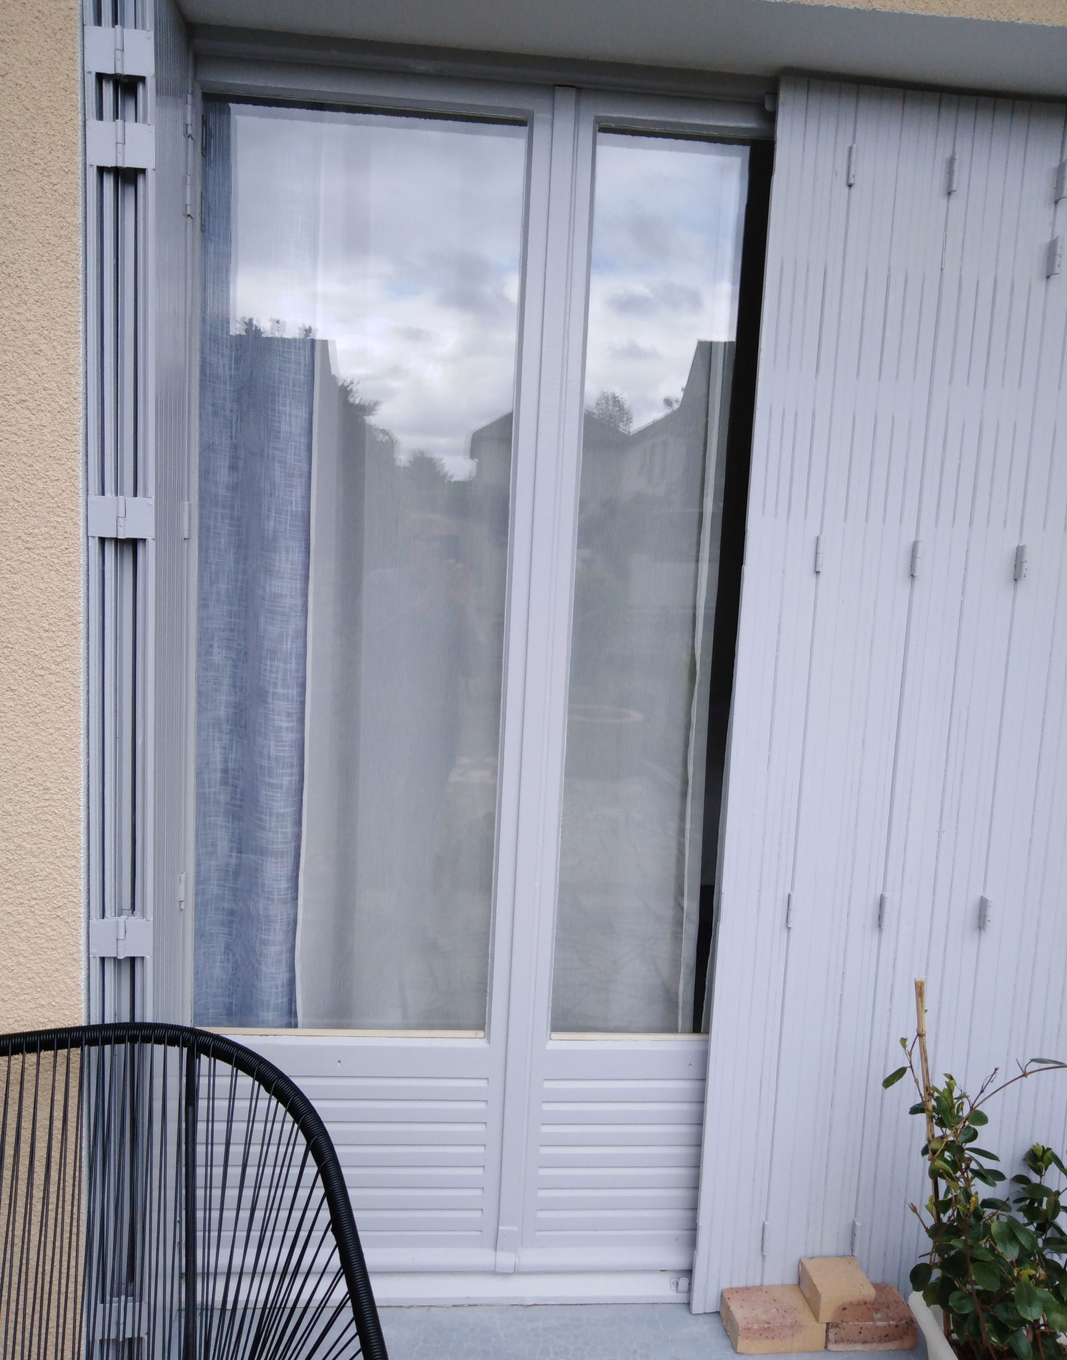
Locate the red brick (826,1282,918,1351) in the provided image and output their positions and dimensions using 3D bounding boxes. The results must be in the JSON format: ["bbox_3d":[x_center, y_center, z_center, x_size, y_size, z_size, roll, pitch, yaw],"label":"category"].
[{"bbox_3d":[0.619,1.201,2.016,0.166,0.057,0.106,2,7,-5],"label":"red brick"}]

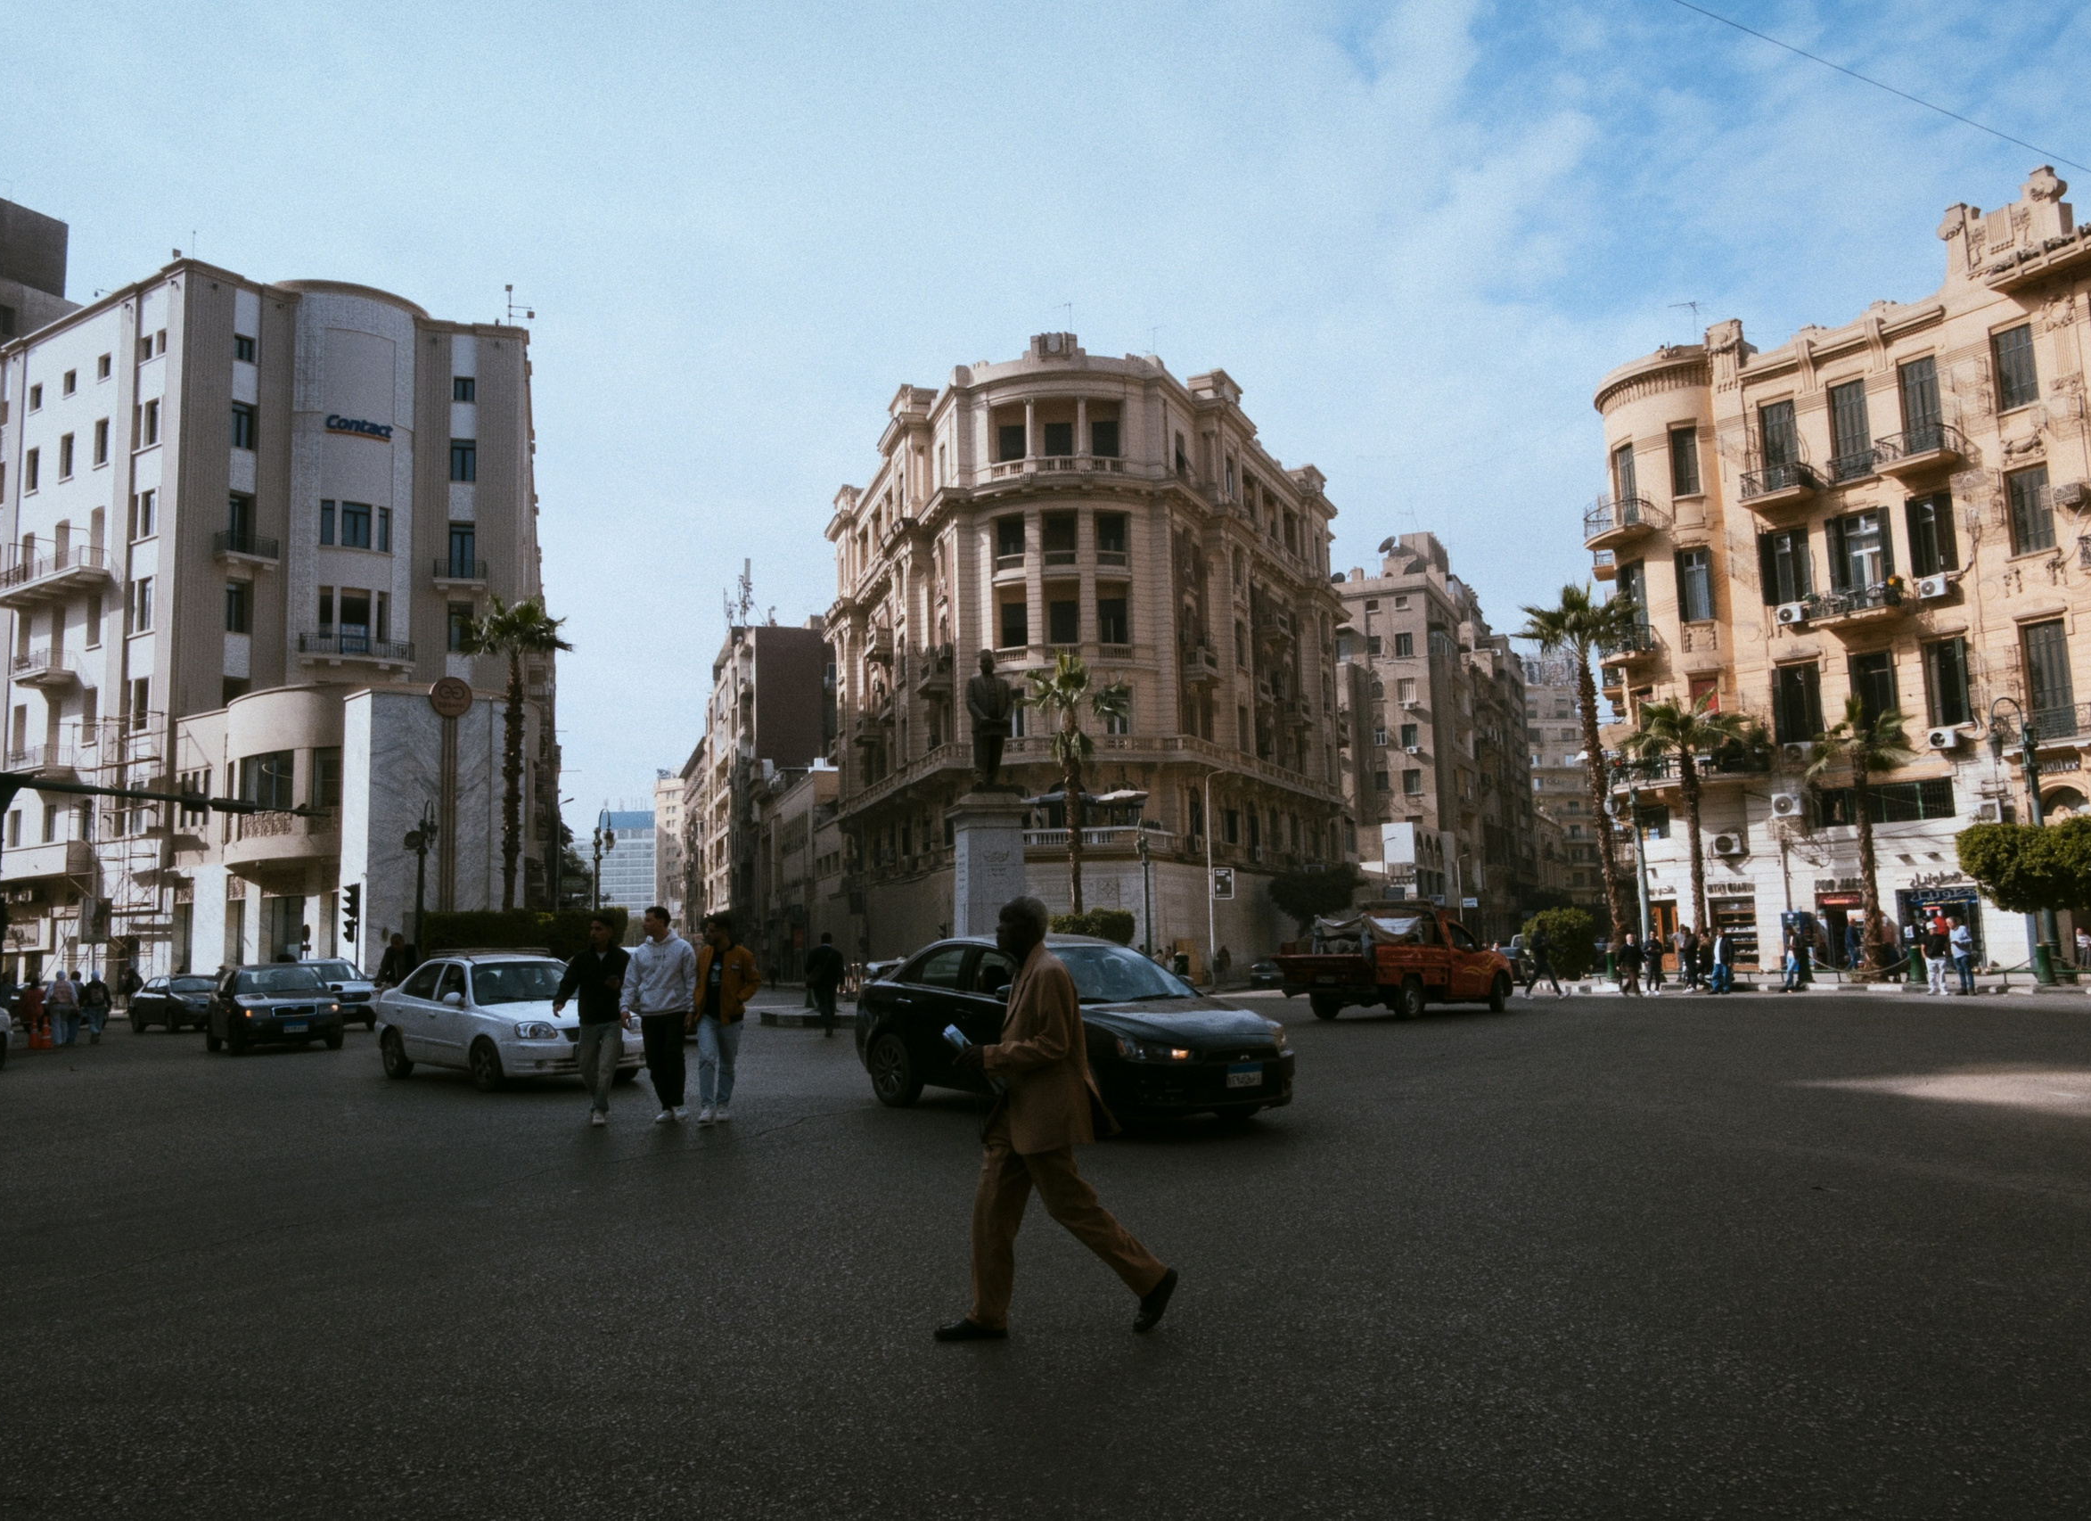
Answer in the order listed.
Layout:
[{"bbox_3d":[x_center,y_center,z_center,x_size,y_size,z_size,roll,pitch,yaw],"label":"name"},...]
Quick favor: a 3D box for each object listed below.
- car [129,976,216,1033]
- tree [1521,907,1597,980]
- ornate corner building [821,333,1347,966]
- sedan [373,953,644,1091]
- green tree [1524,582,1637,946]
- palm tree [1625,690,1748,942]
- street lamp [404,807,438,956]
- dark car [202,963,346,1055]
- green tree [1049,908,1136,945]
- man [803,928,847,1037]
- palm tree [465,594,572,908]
[{"bbox_3d":[-21.566,6.079,38.348,4.350,1.430,1.690,-8,-9,42],"label":"car"},{"bbox_3d":[16.844,6.031,50.139,2.500,2.352,2.500,-1,-7,0],"label":"tree"},{"bbox_3d":[1.264,-3.290,80.497,29.500,29.432,27.000,-2,-7,4],"label":"ornate corner building"},{"bbox_3d":[-6.248,2.949,17.574,1.690,1.460,4.280,5,-9,-43],"label":"sedan"},{"bbox_3d":[15.918,0.614,44.243,3.500,11.589,3.400,-2,-7,0],"label":"green tree"},{"bbox_3d":[19.553,2.354,46.559,3.700,8.639,3.700,-1,-7,0],"label":"palm tree"},{"bbox_3d":[-18.790,4.334,45.810,1.100,6.169,0.800,-6,-8,35],"label":"street lamp"},{"bbox_3d":[-13.068,4.201,25.837,1.720,1.430,4.350,3,-9,-35],"label":"dark car"},{"bbox_3d":[1.448,6.595,52.589,3.400,2.881,3.100,-2,-7,0],"label":"green tree"},{"bbox_3d":[-3.665,3.738,25.274,0.620,1.716,0.450,-2,-7,4],"label":"man"},{"bbox_3d":[-16.874,1.289,49.208,3.400,13.475,3.400,-1,-7,0],"label":"palm tree"}]

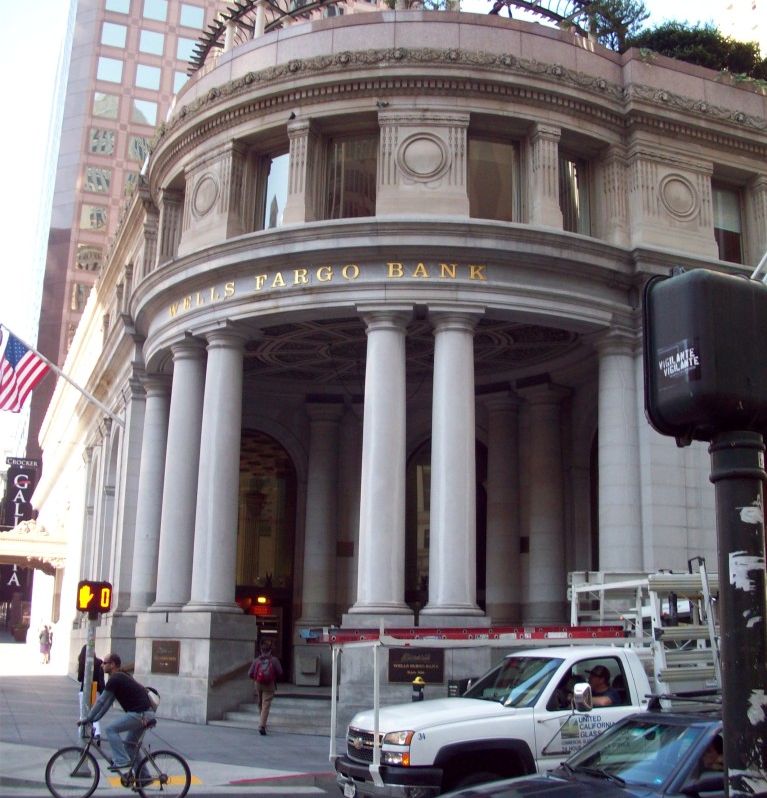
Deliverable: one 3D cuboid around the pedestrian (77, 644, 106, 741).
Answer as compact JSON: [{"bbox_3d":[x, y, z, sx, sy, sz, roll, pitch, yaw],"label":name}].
[{"bbox_3d":[-5.054,5.097,18.934,0.540,1.660,0.420,5,-12,-16],"label":"pedestrian"}]

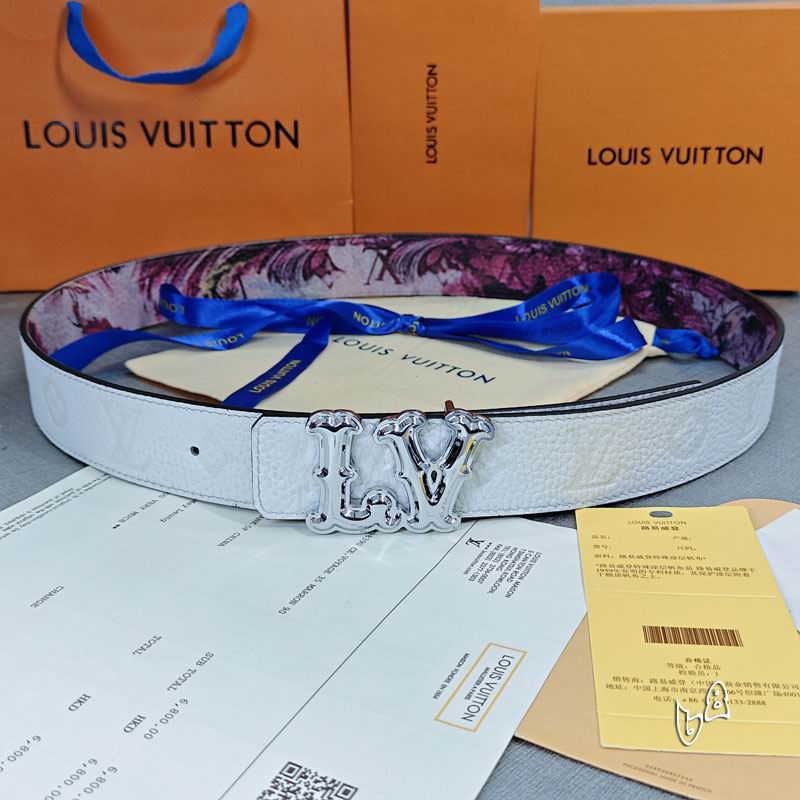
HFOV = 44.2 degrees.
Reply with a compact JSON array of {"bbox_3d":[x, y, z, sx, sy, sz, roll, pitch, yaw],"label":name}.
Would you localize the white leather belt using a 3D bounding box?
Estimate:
[{"bbox_3d":[-0.001,-0.030,0.505,0.372,0.043,0.321,0,22,0],"label":"white leather belt"}]

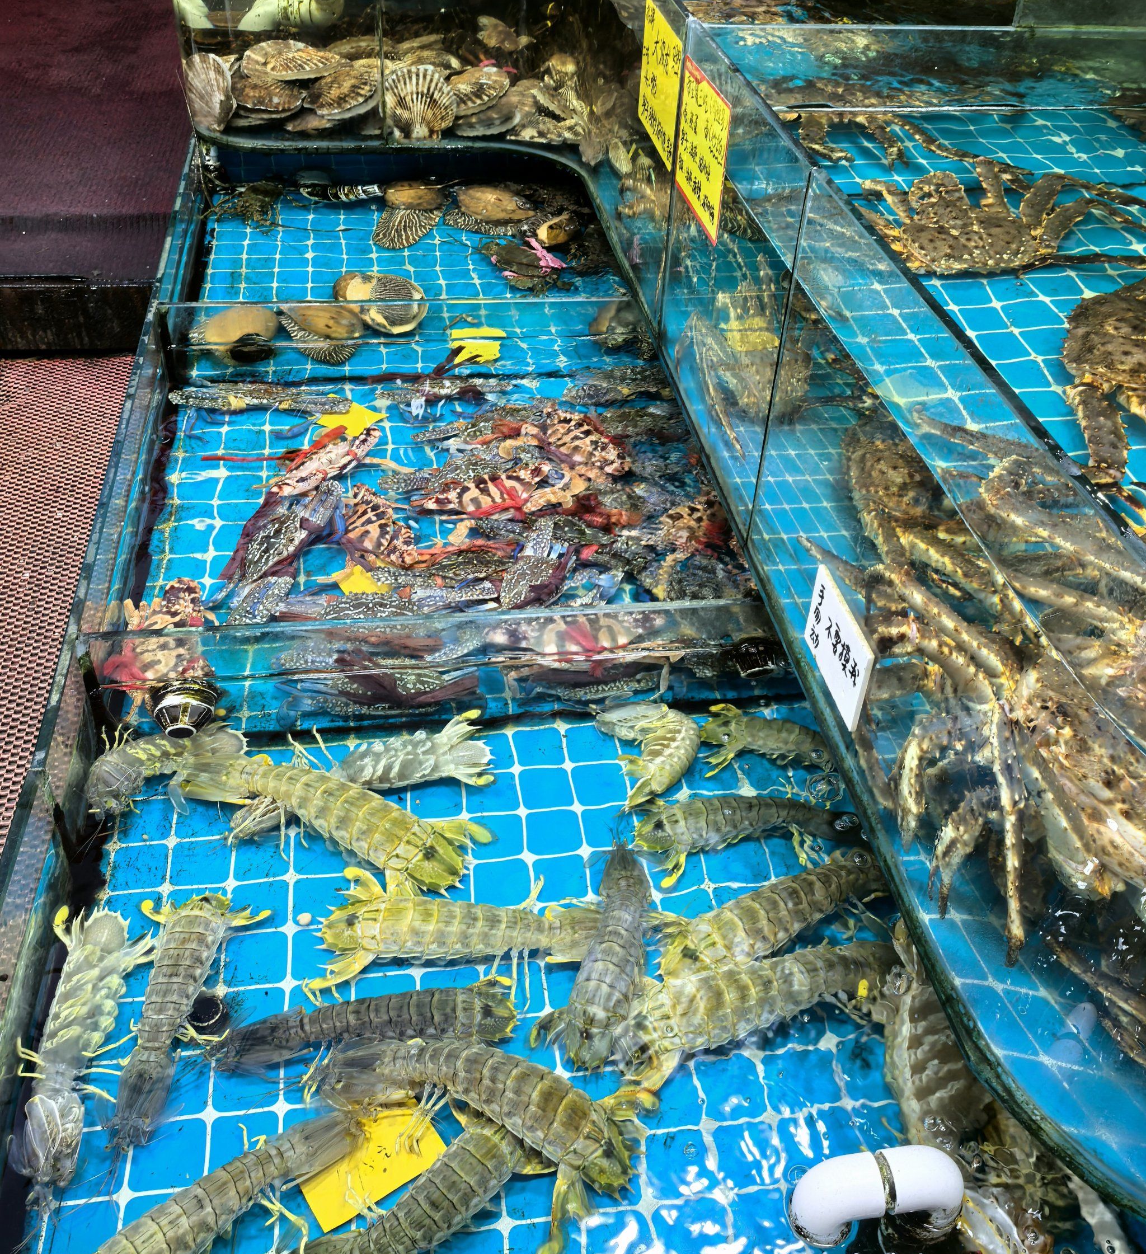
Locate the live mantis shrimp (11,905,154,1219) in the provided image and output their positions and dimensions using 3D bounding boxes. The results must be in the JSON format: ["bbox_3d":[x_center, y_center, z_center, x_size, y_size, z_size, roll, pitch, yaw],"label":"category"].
[{"bbox_3d":[-0.357,0.298,0.859,0.073,0.038,0.220,-3,42,-6],"label":"live mantis shrimp"}]

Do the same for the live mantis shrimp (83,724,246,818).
[{"bbox_3d":[-0.370,0.114,1.067,0.134,0.038,0.098,-21,47,-25],"label":"live mantis shrimp"}]

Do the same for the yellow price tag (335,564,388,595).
[{"bbox_3d":[-0.229,-0.055,1.316,0.085,0.004,0.065,2,42,-2],"label":"yellow price tag"}]

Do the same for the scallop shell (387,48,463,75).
[{"bbox_3d":[-0.261,-1.001,2.125,0.135,0.050,0.115,-4,54,-8],"label":"scallop shell"}]

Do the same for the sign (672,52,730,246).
[{"bbox_3d":[0.133,-0.498,1.240,0.003,0.134,0.192,-4,42,-8],"label":"sign"}]

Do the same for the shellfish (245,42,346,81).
[{"bbox_3d":[-0.478,-0.974,2.053,0.165,0.055,0.125,-4,54,-8],"label":"shellfish"}]

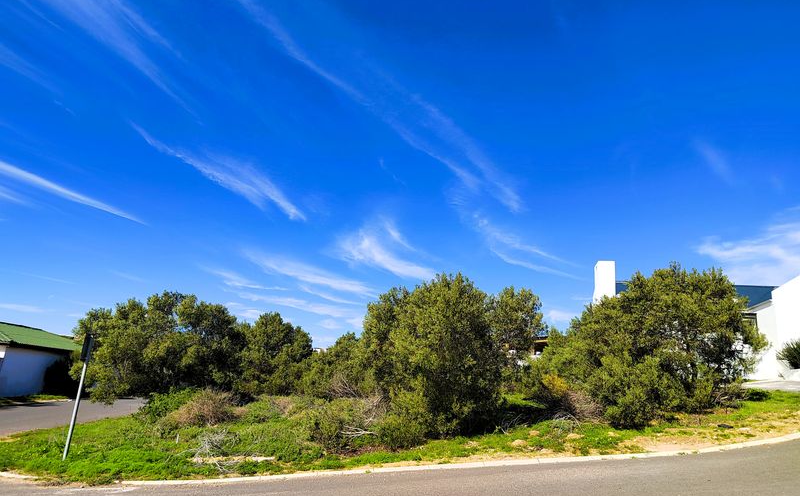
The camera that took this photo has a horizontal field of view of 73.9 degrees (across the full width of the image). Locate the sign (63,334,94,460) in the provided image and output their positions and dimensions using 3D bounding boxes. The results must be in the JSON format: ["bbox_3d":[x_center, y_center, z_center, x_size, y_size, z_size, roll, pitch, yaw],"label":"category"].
[{"bbox_3d":[-6.061,2.775,9.976,0.130,2.280,0.420,9,-15,-19],"label":"sign"}]

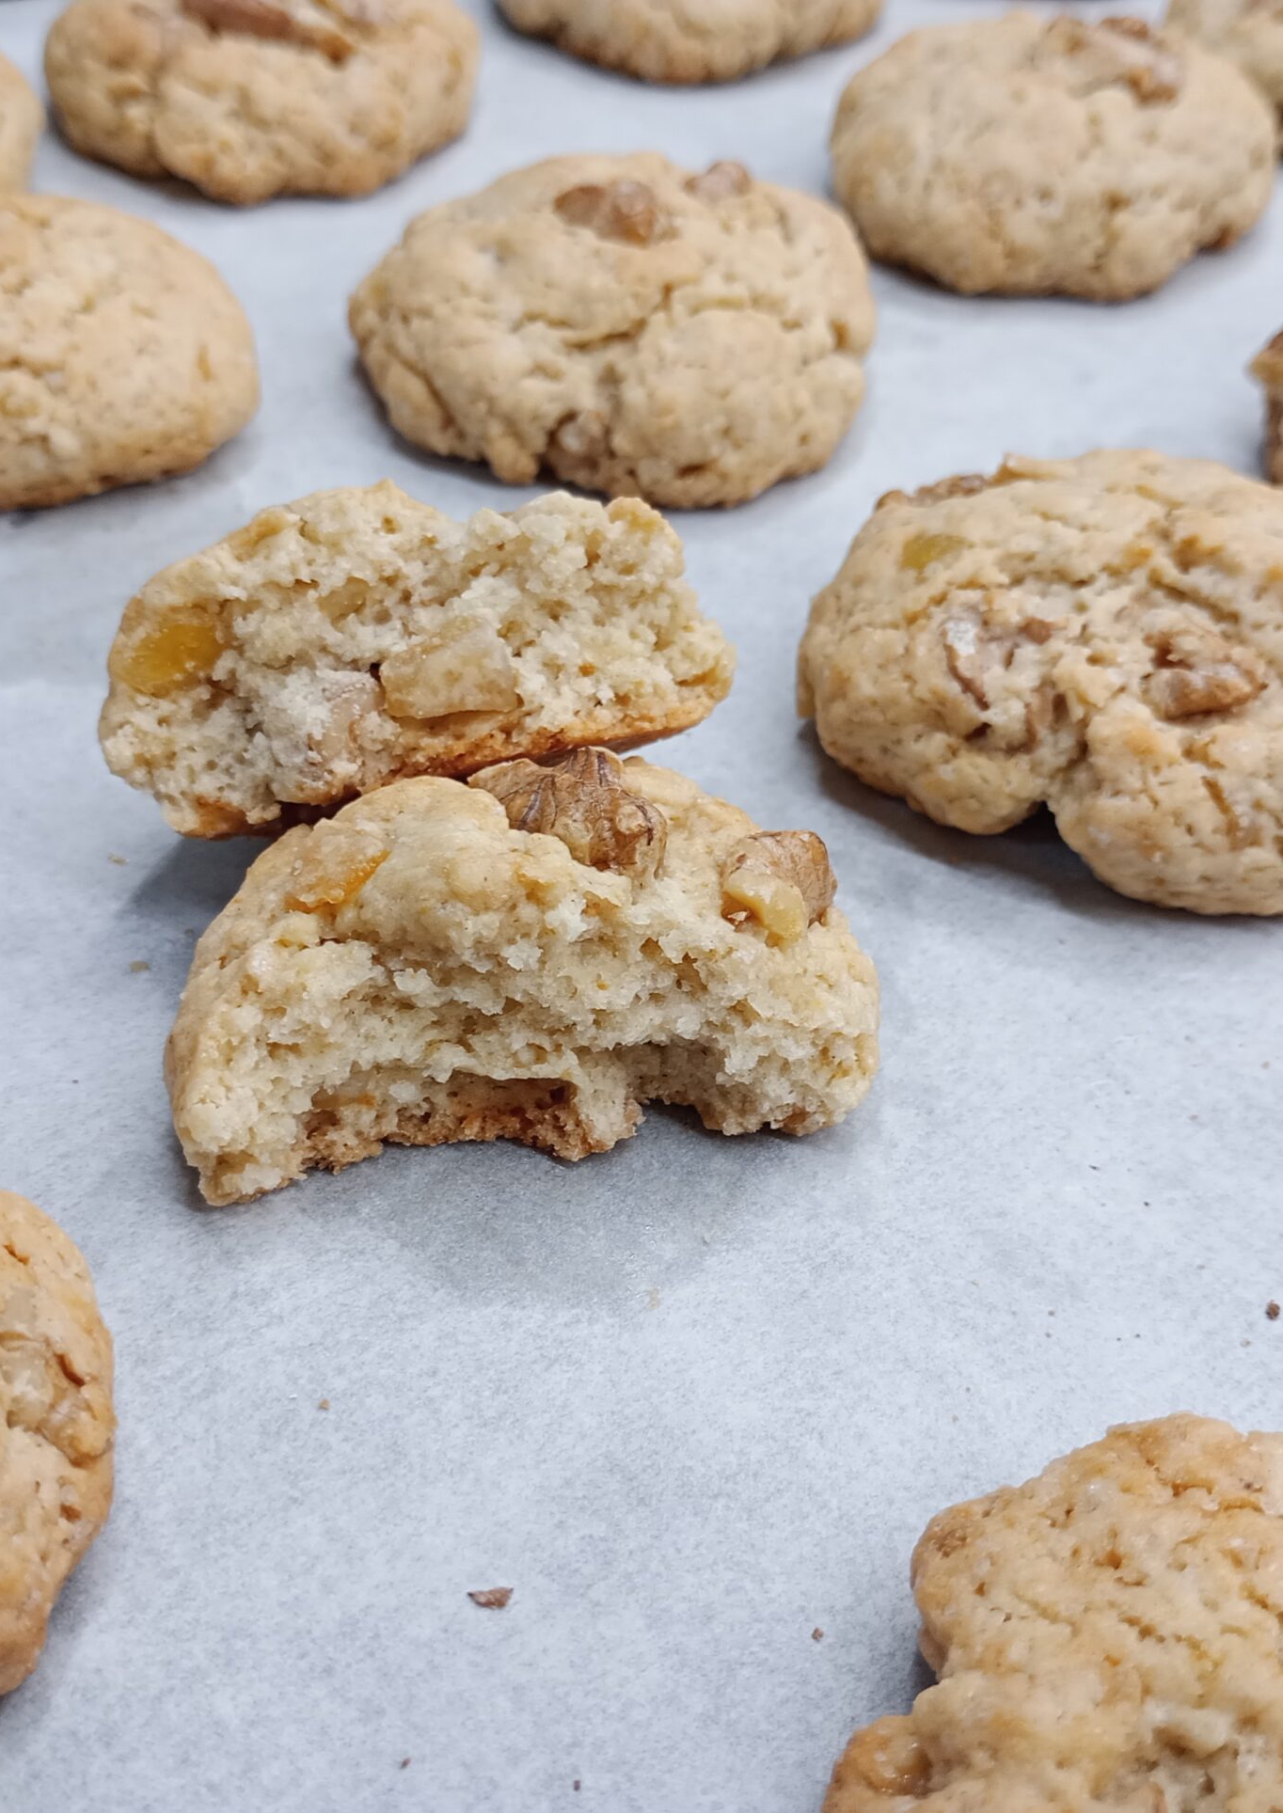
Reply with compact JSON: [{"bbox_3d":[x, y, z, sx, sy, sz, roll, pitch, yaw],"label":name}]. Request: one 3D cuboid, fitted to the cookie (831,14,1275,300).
[{"bbox_3d":[0.062,-0.117,0.294,0.067,0.025,0.068,2,43,0],"label":"cookie"}]

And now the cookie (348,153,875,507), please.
[{"bbox_3d":[-0.004,-0.079,0.251,0.068,0.025,0.069,2,43,0],"label":"cookie"}]

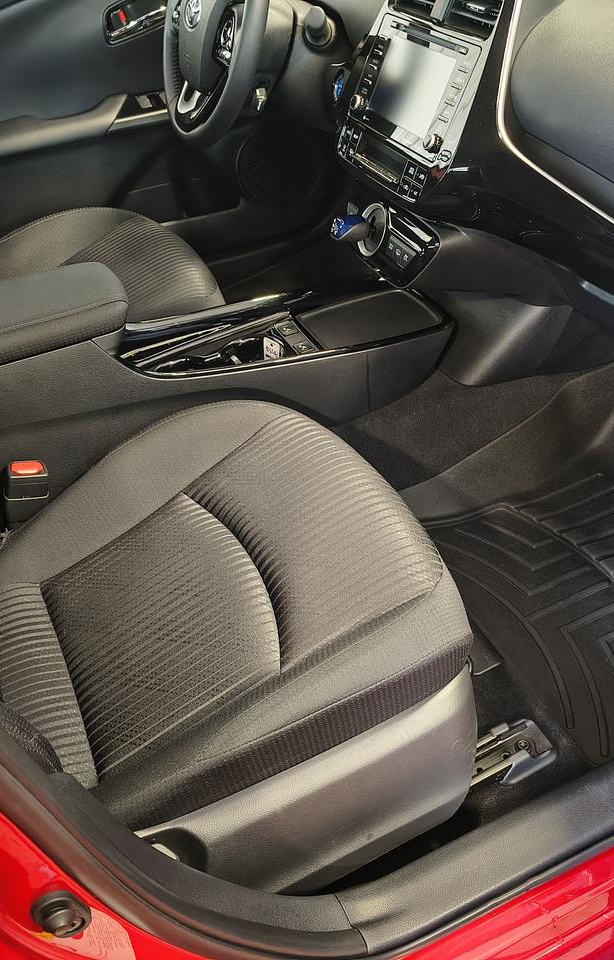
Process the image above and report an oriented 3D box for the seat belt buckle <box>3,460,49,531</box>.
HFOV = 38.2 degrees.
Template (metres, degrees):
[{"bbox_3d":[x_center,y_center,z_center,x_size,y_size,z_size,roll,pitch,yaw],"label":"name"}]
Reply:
[{"bbox_3d":[-0.325,0.016,1.030,0.045,0.073,0.029,-6,36,-27],"label":"seat belt buckle"}]

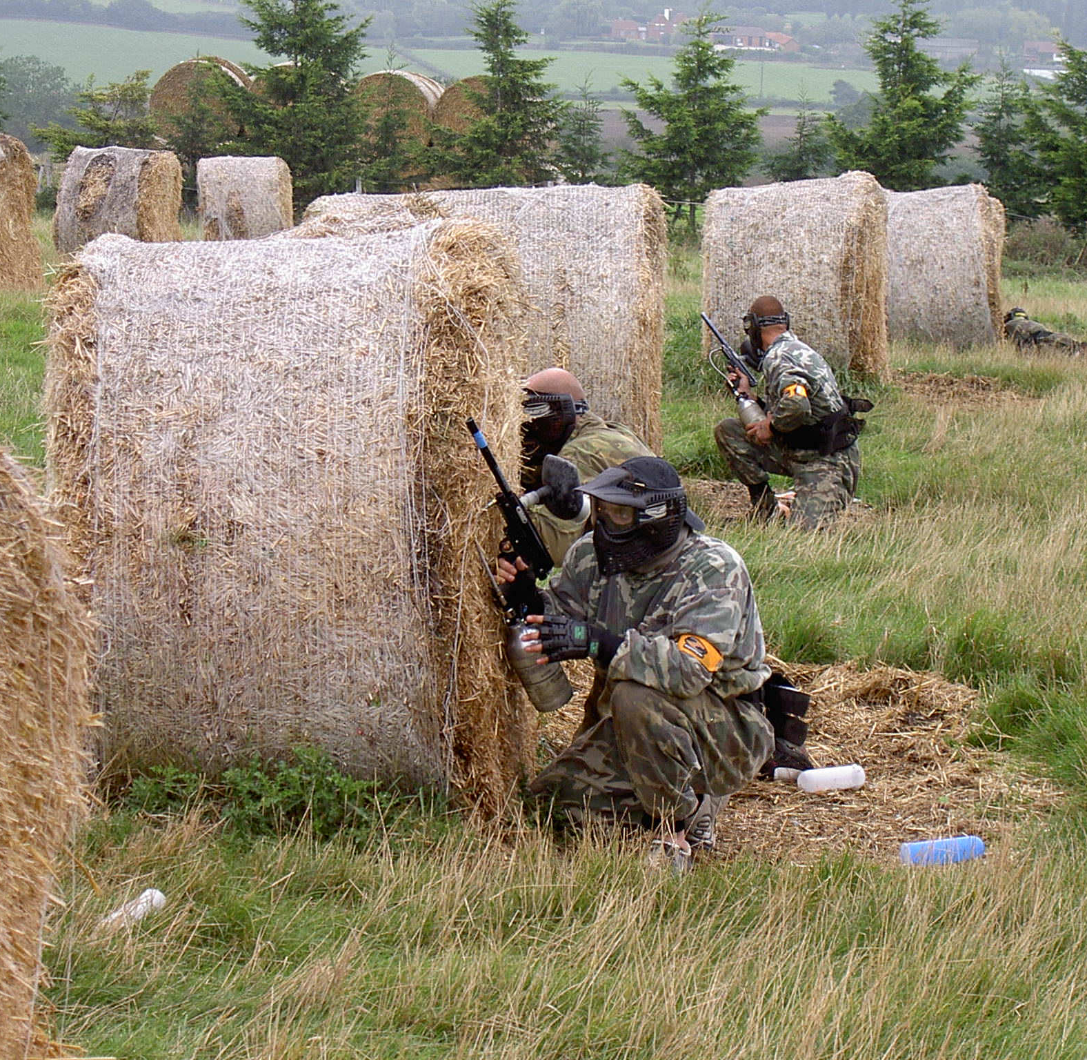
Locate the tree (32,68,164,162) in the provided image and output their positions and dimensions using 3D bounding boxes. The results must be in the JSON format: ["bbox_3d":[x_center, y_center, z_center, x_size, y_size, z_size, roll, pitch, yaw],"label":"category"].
[{"bbox_3d":[-6.656,-5.662,61.000,1.900,2.380,1.900,2,6,0],"label":"tree"}]

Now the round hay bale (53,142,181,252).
[{"bbox_3d":[-5.927,-4.617,57.000,1.250,1.500,1.500,4,6,18],"label":"round hay bale"}]

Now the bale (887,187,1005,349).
[{"bbox_3d":[3.529,-2.351,36.300,1.150,1.450,1.500,1,6,10],"label":"bale"}]

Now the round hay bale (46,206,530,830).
[{"bbox_3d":[-0.661,-0.036,10.800,1.100,1.500,1.500,2,6,5],"label":"round hay bale"}]

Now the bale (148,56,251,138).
[{"bbox_3d":[-5.502,-6.734,65.100,1.500,1.500,1.200,2,6,3],"label":"bale"}]

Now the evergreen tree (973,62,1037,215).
[{"bbox_3d":[6.492,-5.083,57.500,1.100,3.190,1.100,2,6,0],"label":"evergreen tree"}]

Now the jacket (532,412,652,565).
[{"bbox_3d":[0.157,-0.096,12.000,0.420,0.550,0.480,-4,7,-34],"label":"jacket"}]

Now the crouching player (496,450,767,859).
[{"bbox_3d":[0.229,0.326,10.000,0.700,1.000,0.580,-6,8,-45],"label":"crouching player"}]

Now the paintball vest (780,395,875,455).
[{"bbox_3d":[1.303,-0.491,19.000,0.340,0.240,0.360,-16,-8,41],"label":"paintball vest"}]

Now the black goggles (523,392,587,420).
[{"bbox_3d":[0.015,-0.362,11.900,0.210,0.090,0.180,-1,6,-21],"label":"black goggles"}]

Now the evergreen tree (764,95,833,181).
[{"bbox_3d":[3.756,-5.173,60.000,1.150,2.620,1.150,2,6,0],"label":"evergreen tree"}]

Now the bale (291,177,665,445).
[{"bbox_3d":[-0.339,-1.257,23.900,2.000,1.530,1.500,2,6,2],"label":"bale"}]

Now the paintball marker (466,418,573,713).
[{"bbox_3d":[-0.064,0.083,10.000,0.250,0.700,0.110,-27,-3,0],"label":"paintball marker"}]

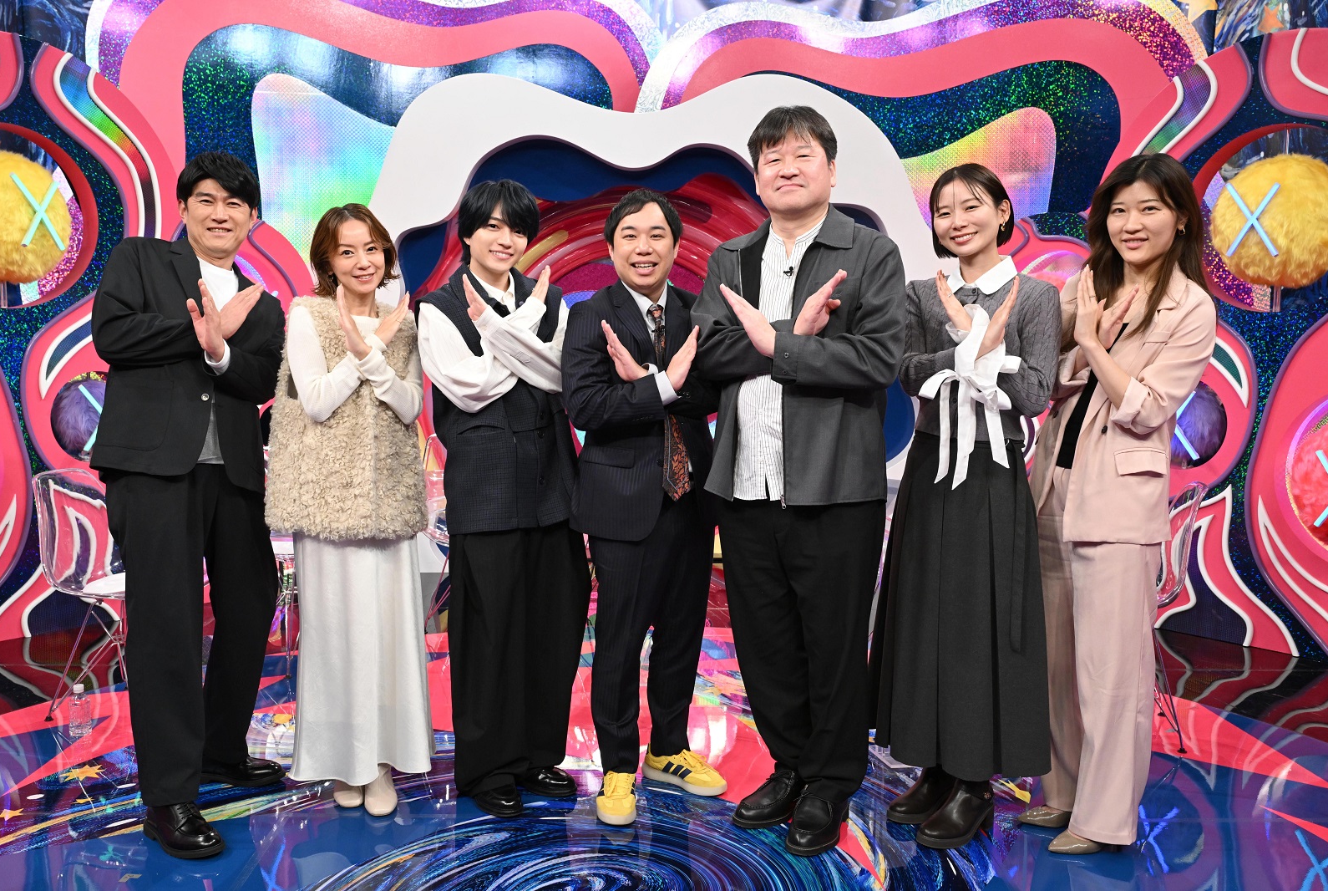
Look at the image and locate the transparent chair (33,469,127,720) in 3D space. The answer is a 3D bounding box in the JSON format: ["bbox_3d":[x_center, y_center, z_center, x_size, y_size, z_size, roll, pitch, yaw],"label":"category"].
[{"bbox_3d":[-1.798,0.488,3.748,0.530,0.825,0.455,2,6,17],"label":"transparent chair"}]

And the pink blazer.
[{"bbox_3d":[1.134,-0.096,2.757,0.340,0.670,0.440,-5,8,-44],"label":"pink blazer"}]

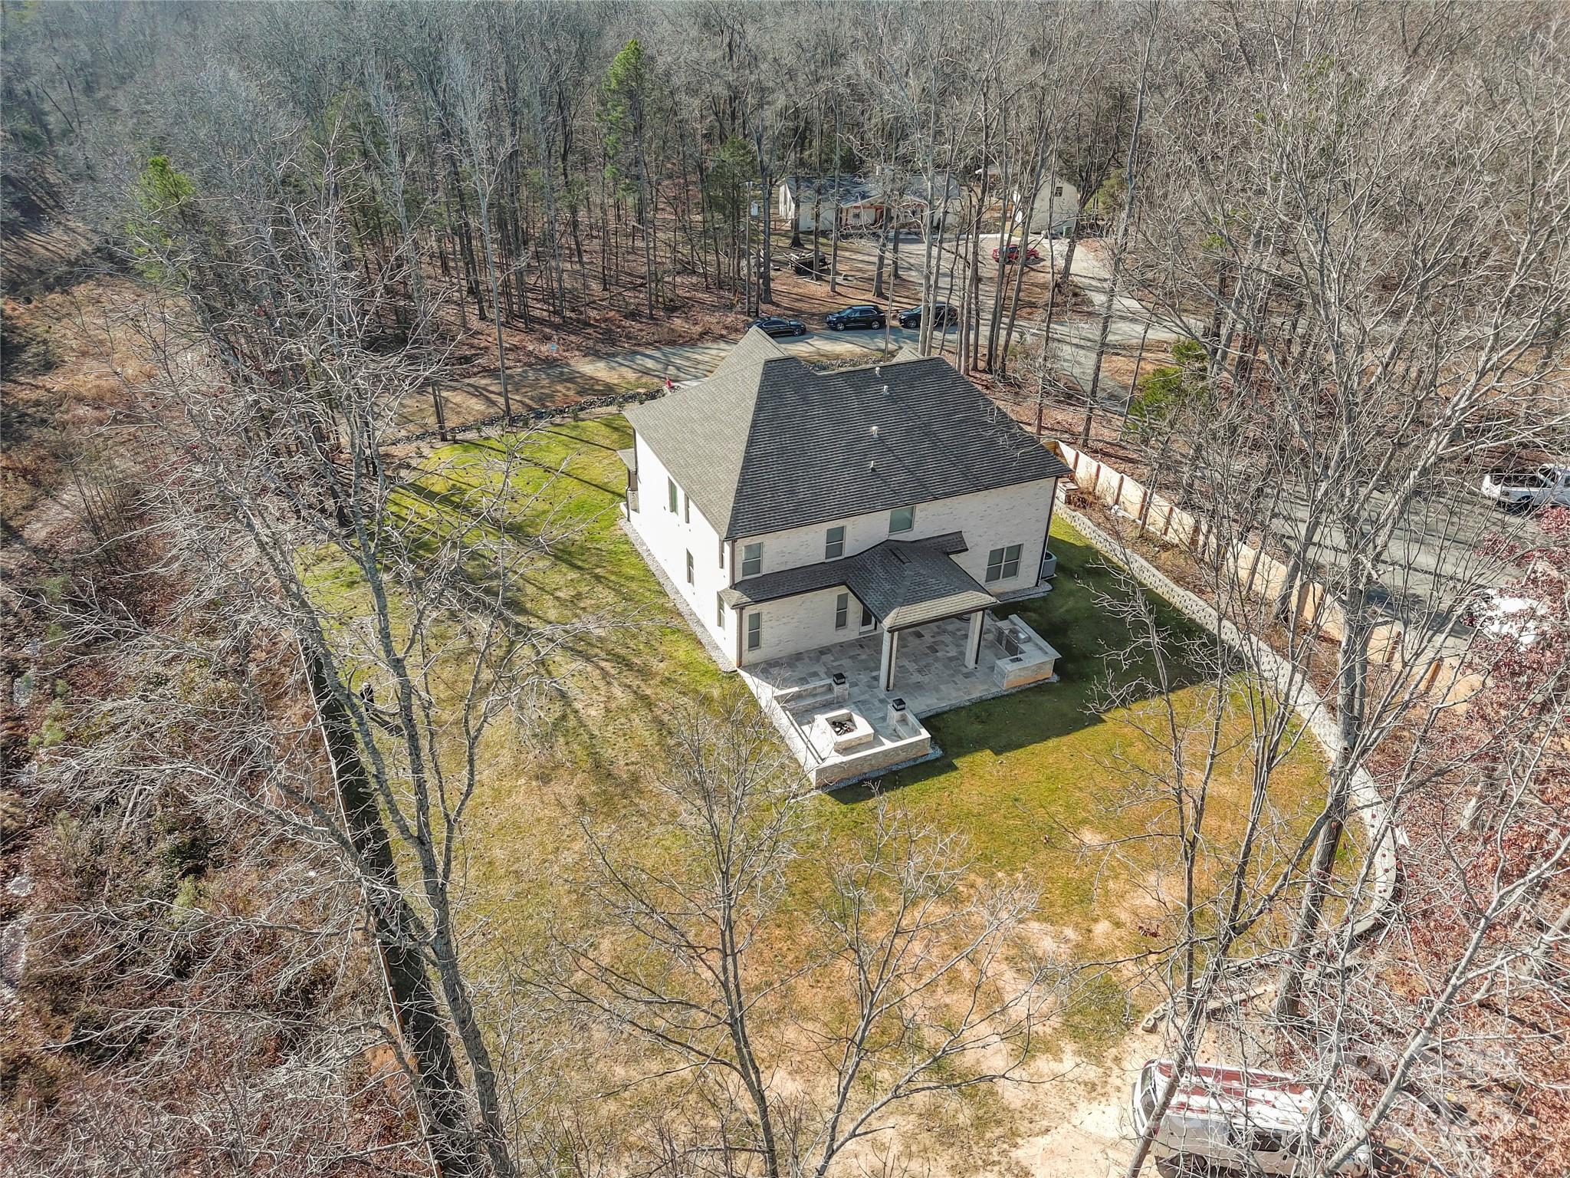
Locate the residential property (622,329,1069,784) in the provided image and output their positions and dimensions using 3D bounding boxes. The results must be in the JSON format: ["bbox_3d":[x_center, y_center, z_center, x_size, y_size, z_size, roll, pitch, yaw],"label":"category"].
[{"bbox_3d":[3.794,-4.656,45.819,16.400,11.250,22.800,-12,34,-21],"label":"residential property"}]

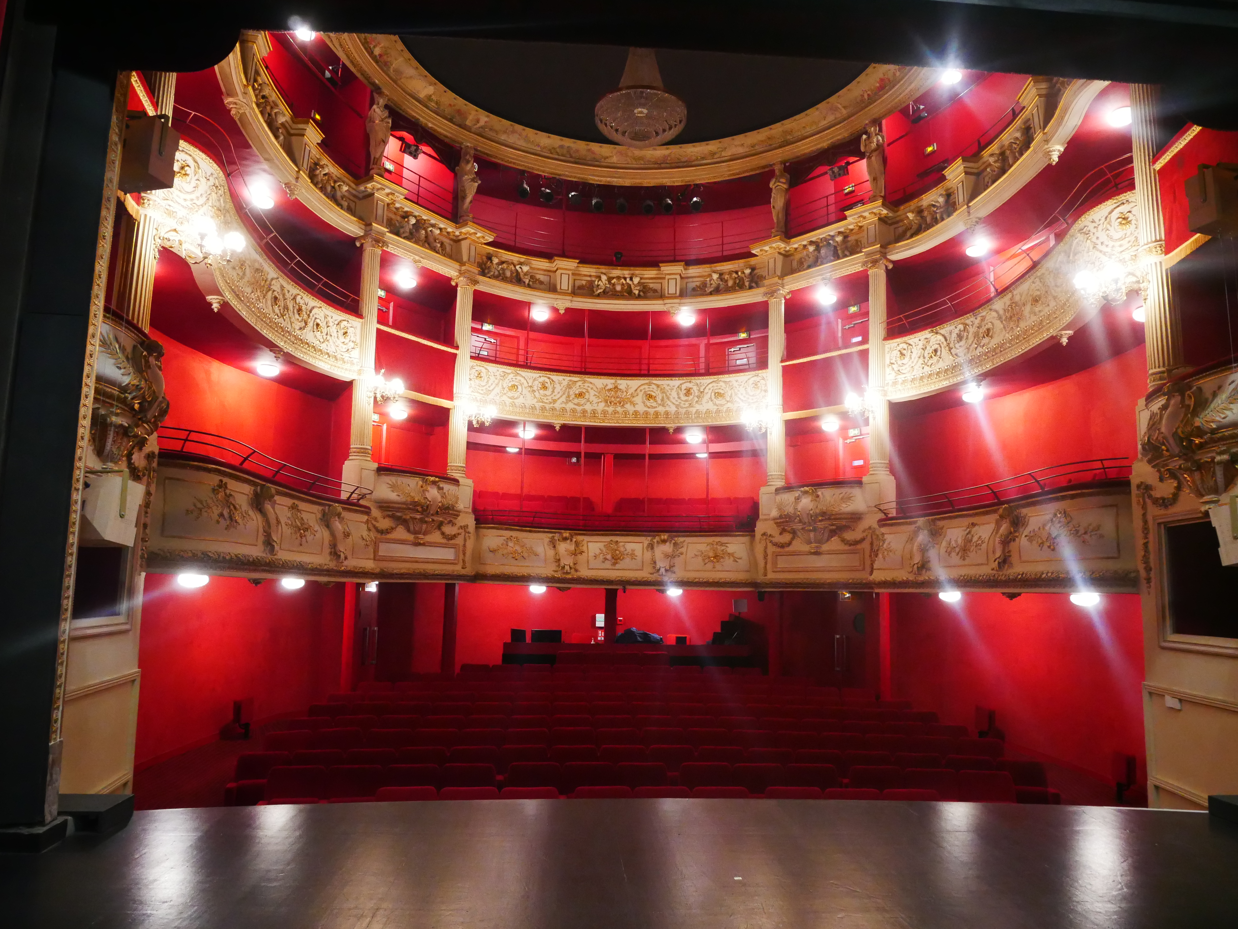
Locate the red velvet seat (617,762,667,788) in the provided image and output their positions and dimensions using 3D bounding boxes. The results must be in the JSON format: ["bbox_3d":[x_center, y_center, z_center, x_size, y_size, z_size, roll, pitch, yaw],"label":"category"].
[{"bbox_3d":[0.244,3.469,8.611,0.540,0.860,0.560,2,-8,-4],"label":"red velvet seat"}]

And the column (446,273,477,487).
[{"bbox_3d":[-2.731,-1.530,14.906,0.380,3.620,0.380,1,-8,0],"label":"column"}]

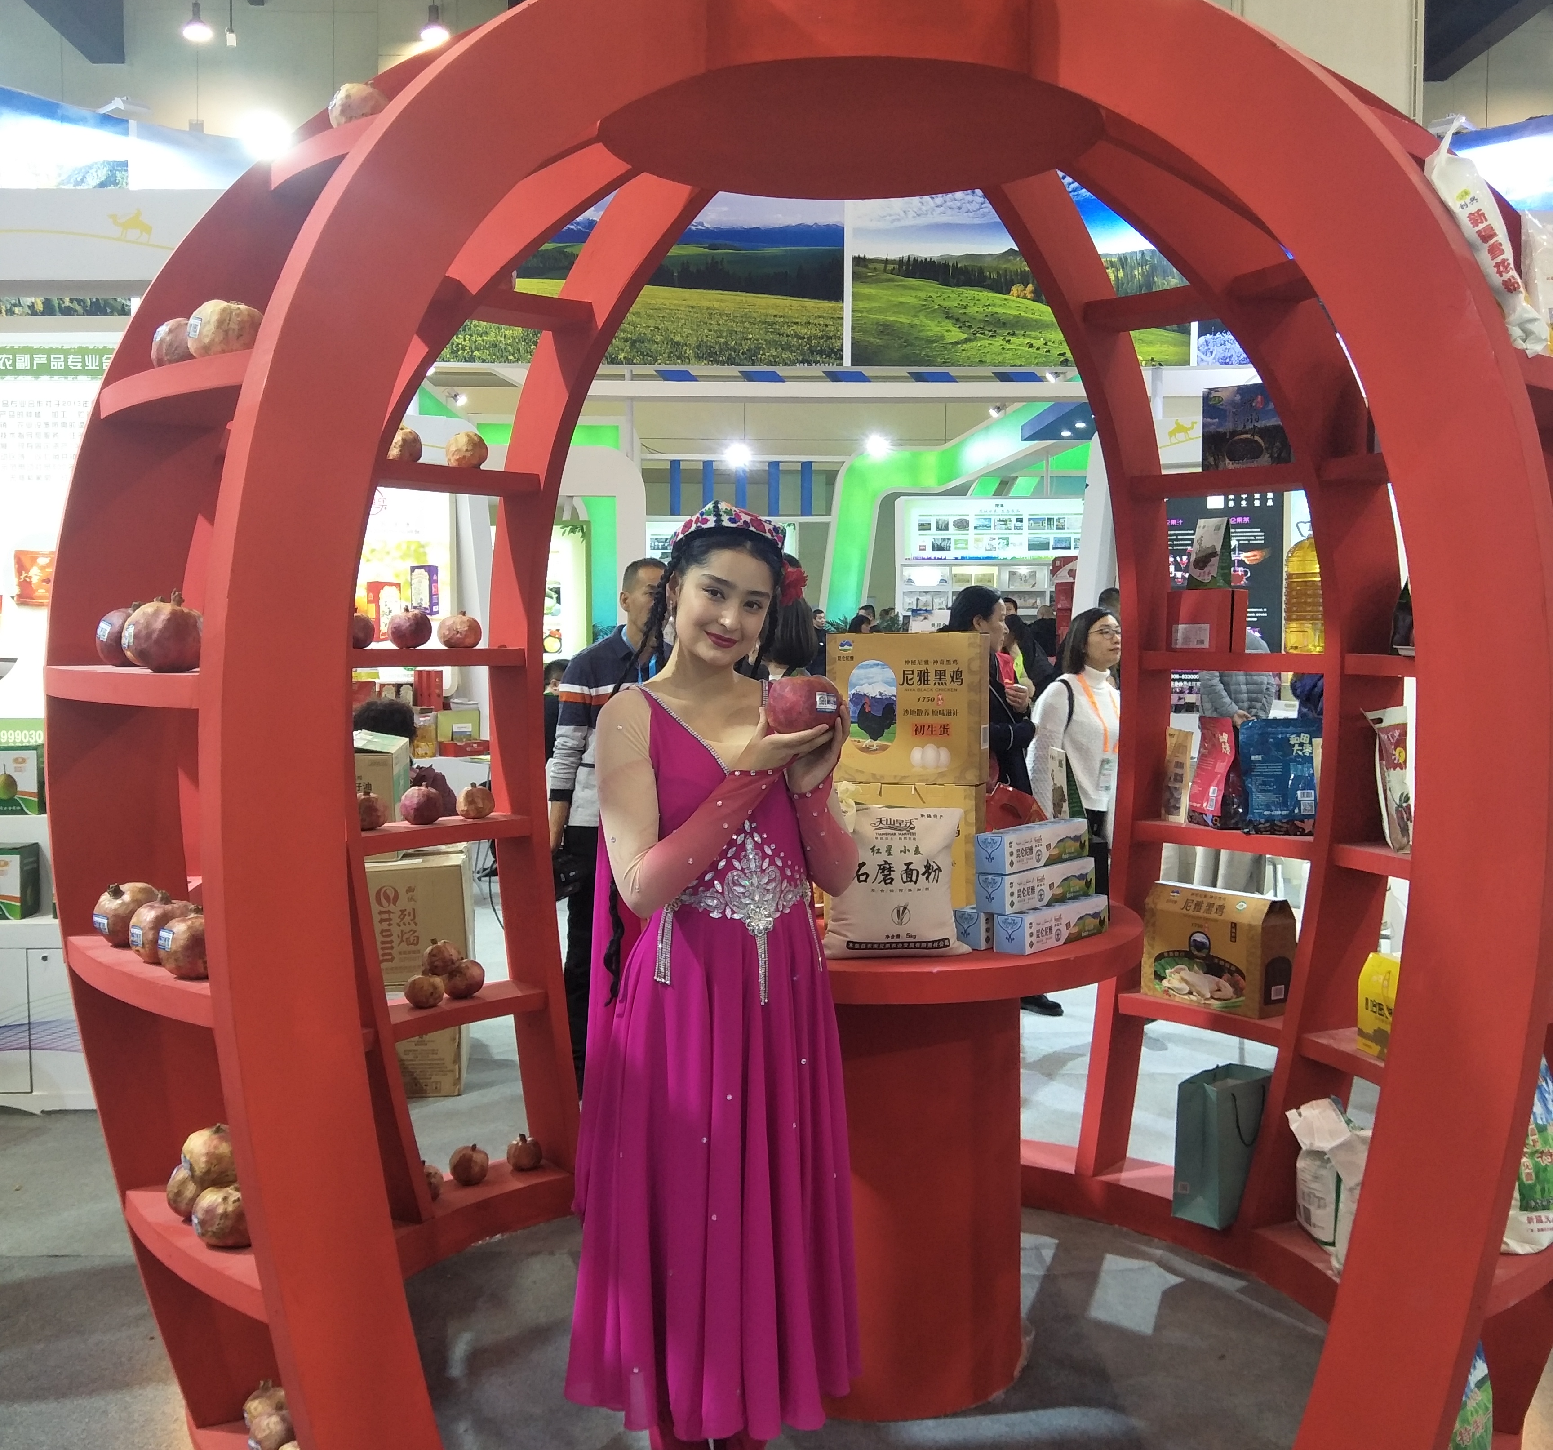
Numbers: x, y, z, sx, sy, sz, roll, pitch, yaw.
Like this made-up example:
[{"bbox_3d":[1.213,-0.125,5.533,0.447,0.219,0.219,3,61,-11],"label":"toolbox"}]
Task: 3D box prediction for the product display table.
[{"bbox_3d":[0.185,0.837,2.990,1.090,0.910,1.090,0,4,0],"label":"product display table"}]

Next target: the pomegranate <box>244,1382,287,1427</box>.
[{"bbox_3d":[-0.857,1.151,2.425,0.086,0.092,0.086,0,4,0],"label":"pomegranate"}]

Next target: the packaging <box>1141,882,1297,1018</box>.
[{"bbox_3d":[1.080,0.542,3.507,0.165,0.270,0.315,-3,5,-40],"label":"packaging"}]

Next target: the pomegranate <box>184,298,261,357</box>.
[{"bbox_3d":[-0.794,-0.572,2.080,0.110,0.092,0.110,0,4,0],"label":"pomegranate"}]

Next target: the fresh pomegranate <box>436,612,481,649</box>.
[{"bbox_3d":[-0.795,-0.235,3.592,0.108,0.095,0.108,0,4,-11],"label":"fresh pomegranate"}]

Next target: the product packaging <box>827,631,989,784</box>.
[{"bbox_3d":[0.254,-0.031,2.752,0.286,0.281,0.150,1,4,15],"label":"product packaging"}]

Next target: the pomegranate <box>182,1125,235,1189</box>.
[{"bbox_3d":[-0.854,0.658,2.186,0.098,0.095,0.098,0,4,0],"label":"pomegranate"}]

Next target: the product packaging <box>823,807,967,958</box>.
[{"bbox_3d":[0.214,0.279,2.553,0.245,0.260,0.135,0,4,-3],"label":"product packaging"}]

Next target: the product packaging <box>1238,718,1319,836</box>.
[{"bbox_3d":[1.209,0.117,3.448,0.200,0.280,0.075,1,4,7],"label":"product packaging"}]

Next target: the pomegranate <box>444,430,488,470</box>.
[{"bbox_3d":[-0.753,-0.666,3.500,0.104,0.097,0.104,0,4,0],"label":"pomegranate"}]

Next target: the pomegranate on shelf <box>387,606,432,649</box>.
[{"bbox_3d":[-0.893,-0.232,3.493,0.103,0.102,0.103,-1,4,-14],"label":"pomegranate on shelf"}]

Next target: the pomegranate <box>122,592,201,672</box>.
[{"bbox_3d":[-0.854,-0.127,1.996,0.112,0.108,0.112,0,4,0],"label":"pomegranate"}]

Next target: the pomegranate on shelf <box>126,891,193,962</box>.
[{"bbox_3d":[-0.905,0.296,2.108,0.094,0.102,0.094,0,4,0],"label":"pomegranate on shelf"}]

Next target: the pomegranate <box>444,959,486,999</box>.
[{"bbox_3d":[-0.783,0.641,3.610,0.104,0.100,0.104,0,4,0],"label":"pomegranate"}]

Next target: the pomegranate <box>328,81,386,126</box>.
[{"bbox_3d":[-0.642,-0.951,2.214,0.097,0.090,0.097,0,4,0],"label":"pomegranate"}]

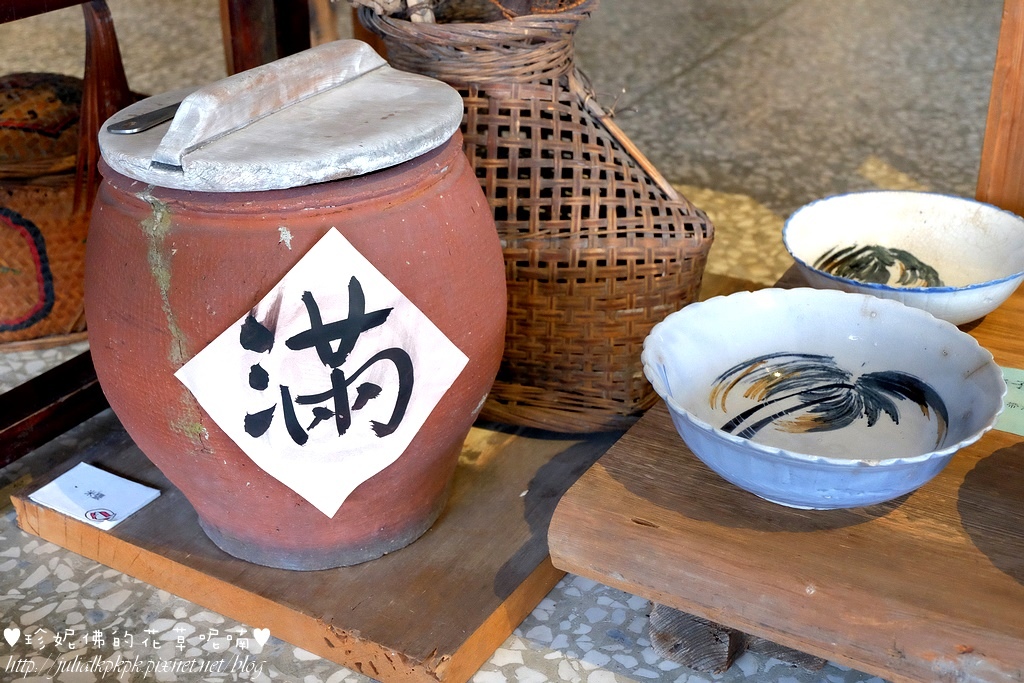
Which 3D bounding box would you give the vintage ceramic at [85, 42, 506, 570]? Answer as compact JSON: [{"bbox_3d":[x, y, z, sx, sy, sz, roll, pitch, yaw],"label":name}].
[{"bbox_3d":[-0.161,-0.035,0.954,0.316,0.362,0.316,-9,29,-17],"label":"vintage ceramic"}]

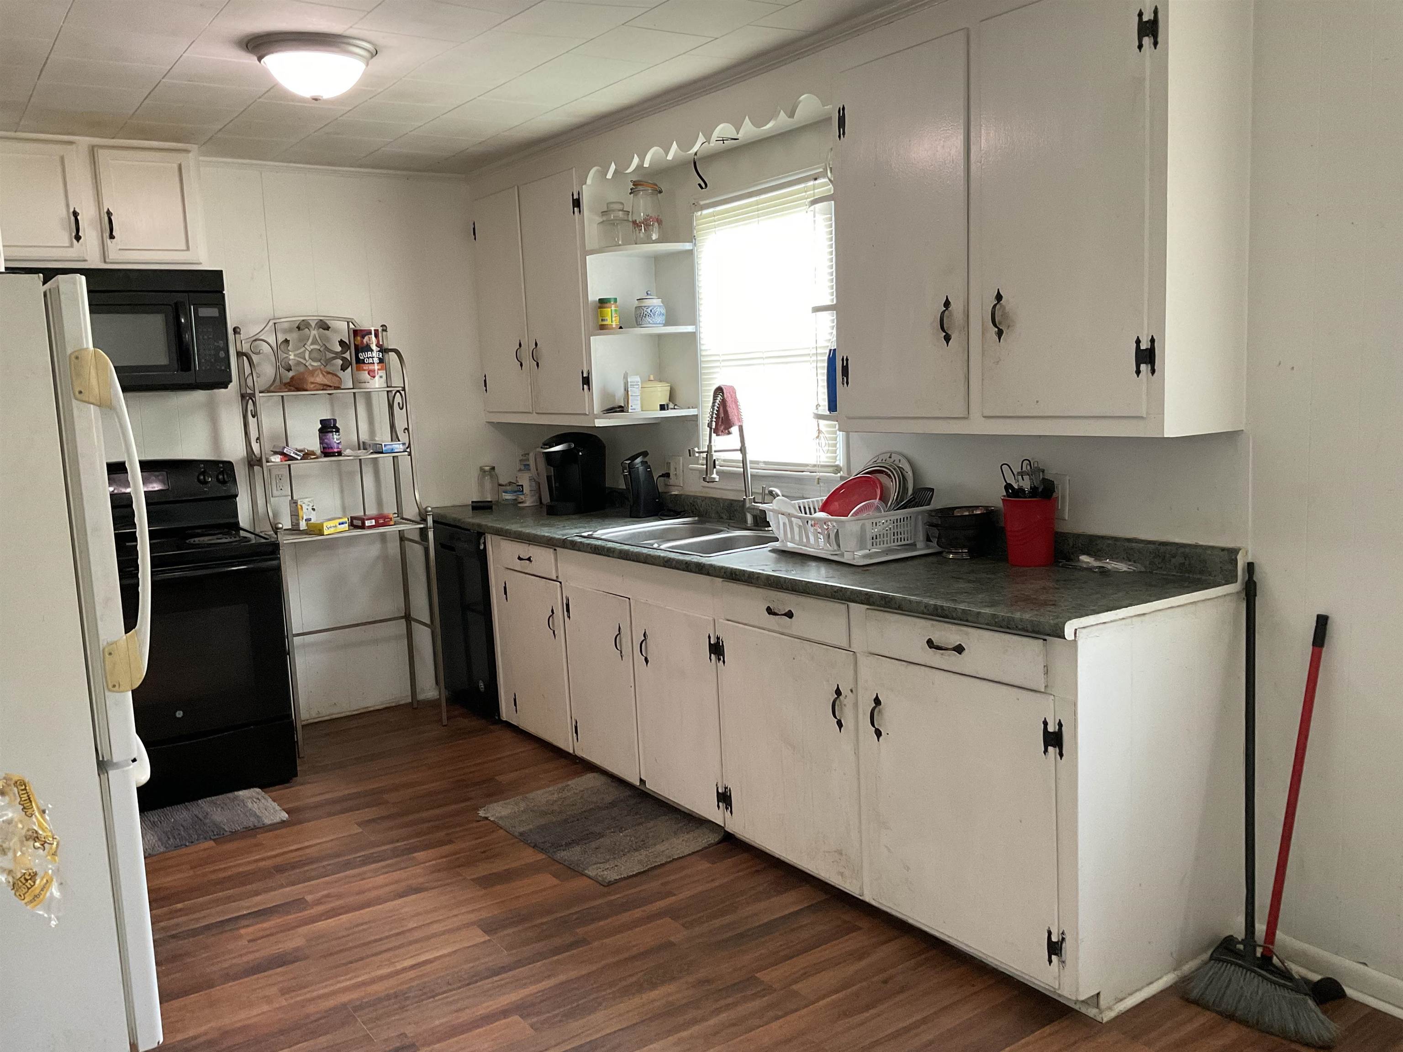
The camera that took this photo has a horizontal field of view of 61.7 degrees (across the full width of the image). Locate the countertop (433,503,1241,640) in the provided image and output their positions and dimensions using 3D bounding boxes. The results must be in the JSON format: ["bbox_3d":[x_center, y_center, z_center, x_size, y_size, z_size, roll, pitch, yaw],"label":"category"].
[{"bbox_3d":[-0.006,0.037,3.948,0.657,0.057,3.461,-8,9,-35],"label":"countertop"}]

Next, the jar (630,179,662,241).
[{"bbox_3d":[-0.209,-1.174,4.444,0.120,0.234,0.126,-2,7,0],"label":"jar"}]

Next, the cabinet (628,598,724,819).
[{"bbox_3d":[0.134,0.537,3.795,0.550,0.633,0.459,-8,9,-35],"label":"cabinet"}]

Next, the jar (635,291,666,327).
[{"bbox_3d":[-0.200,-0.831,4.513,0.118,0.140,0.118,-2,8,0],"label":"jar"}]

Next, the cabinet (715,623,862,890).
[{"bbox_3d":[0.432,0.599,3.428,0.500,0.648,0.594,-8,9,-35],"label":"cabinet"}]

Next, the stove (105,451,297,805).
[{"bbox_3d":[-1.966,0.384,4.239,0.760,1.171,0.674,-8,9,-35],"label":"stove"}]

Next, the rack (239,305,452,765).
[{"bbox_3d":[-1.425,0.007,4.693,0.613,1.683,0.355,-8,9,-35],"label":"rack"}]

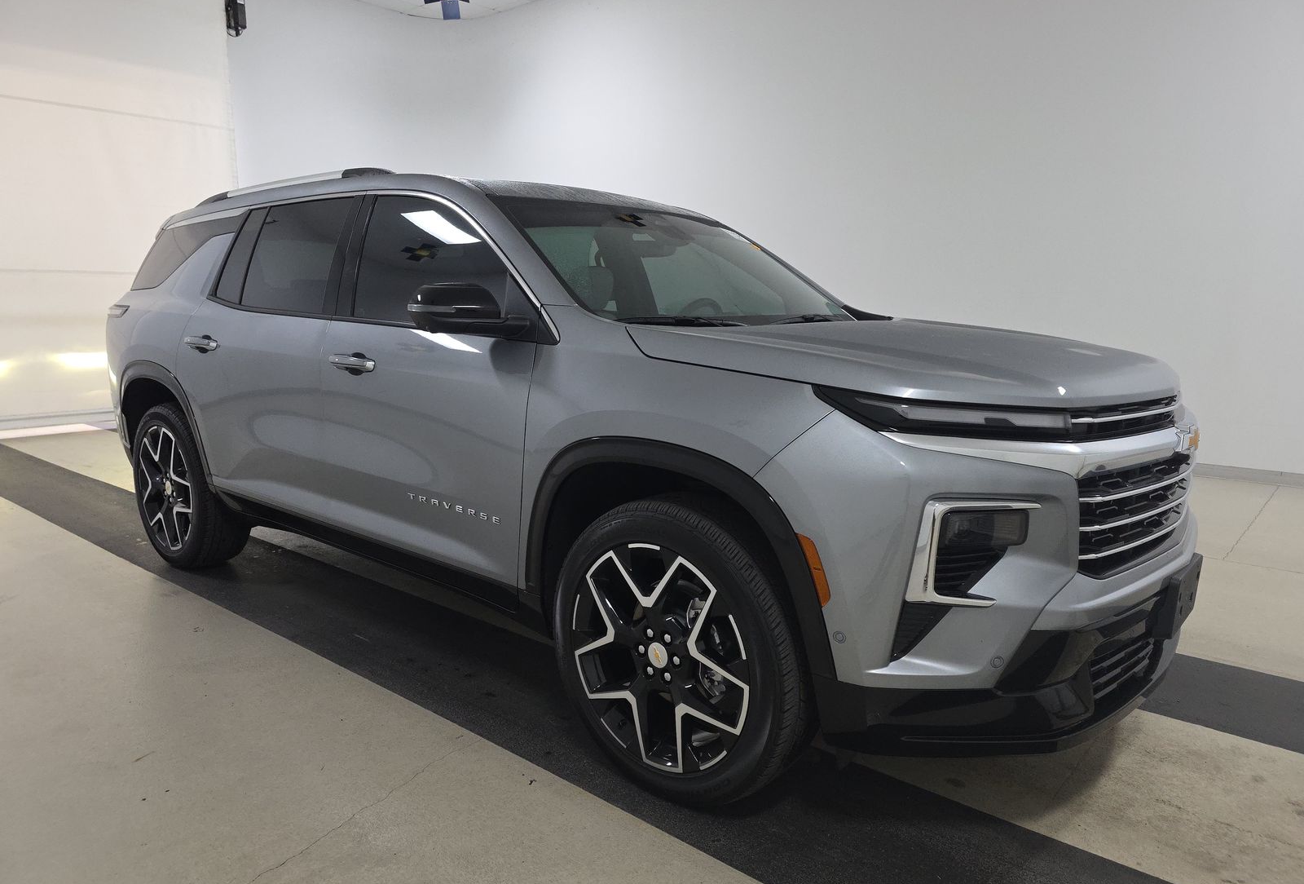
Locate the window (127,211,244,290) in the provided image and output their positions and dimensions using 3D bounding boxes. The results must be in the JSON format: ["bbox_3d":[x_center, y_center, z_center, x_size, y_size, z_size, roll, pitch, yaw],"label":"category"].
[{"bbox_3d":[-2.255,-0.901,4.210,1.148,0.361,0.070,9,-9,42],"label":"window"}]

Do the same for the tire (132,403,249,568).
[{"bbox_3d":[-2.283,0.210,4.287,0.804,0.804,0.262,8,11,39],"label":"tire"}]

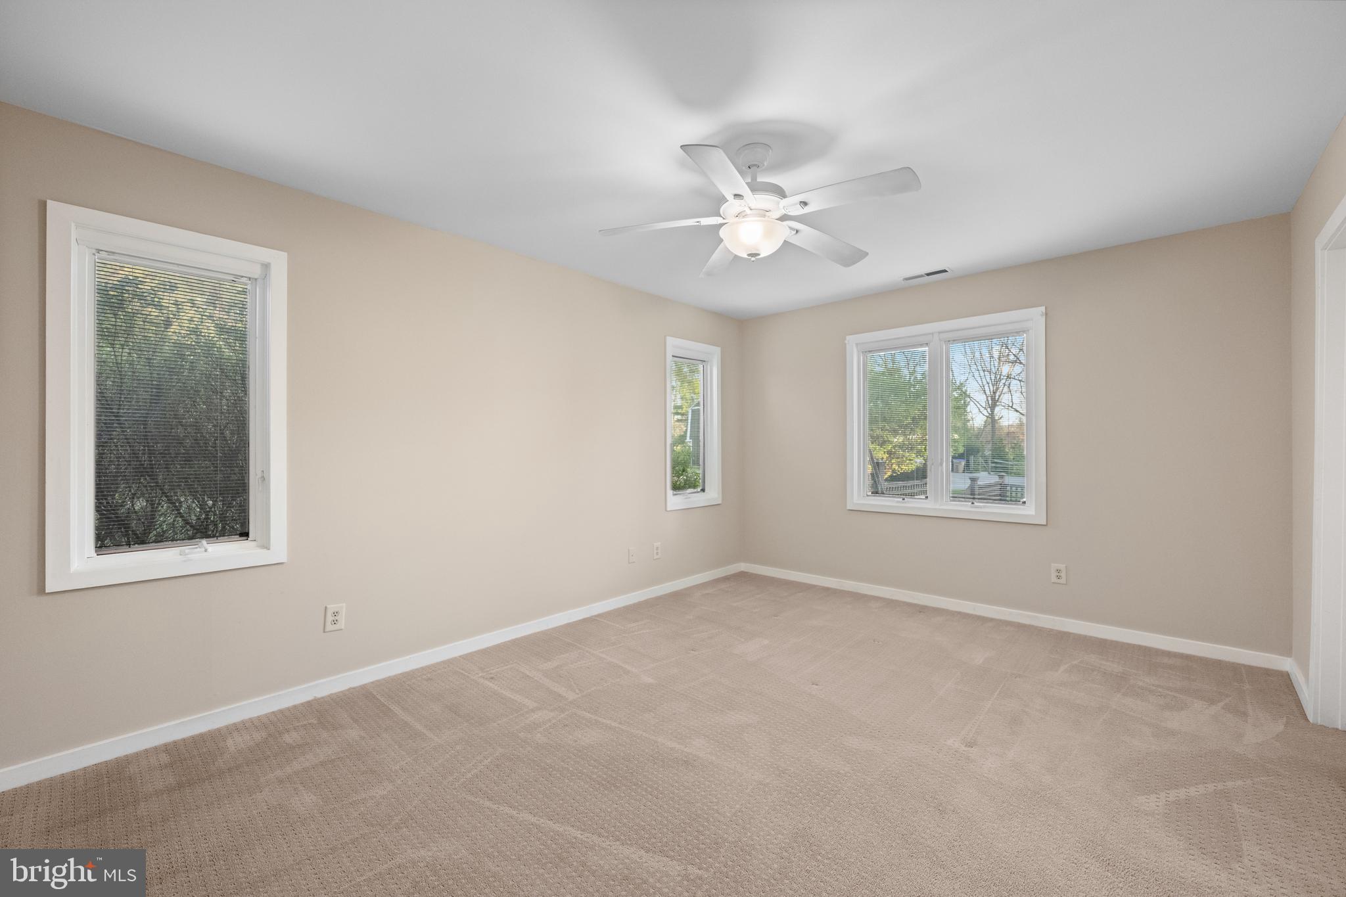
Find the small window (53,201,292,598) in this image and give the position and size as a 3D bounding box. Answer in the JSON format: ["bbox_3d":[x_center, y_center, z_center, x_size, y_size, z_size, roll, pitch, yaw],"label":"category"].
[{"bbox_3d":[-2.039,-0.187,2.167,0.080,1.412,0.707,0,0,43],"label":"small window"}]

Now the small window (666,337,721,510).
[{"bbox_3d":[0.169,-0.203,4.562,0.080,1.426,0.724,0,0,43],"label":"small window"}]

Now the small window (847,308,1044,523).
[{"bbox_3d":[1.967,-0.210,3.906,1.352,1.430,0.065,0,0,43],"label":"small window"}]

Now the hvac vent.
[{"bbox_3d":[1.787,-1.222,3.711,0.340,0.015,0.128,0,0,43],"label":"hvac vent"}]

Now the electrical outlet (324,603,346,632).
[{"bbox_3d":[-1.648,0.827,2.550,0.010,0.122,0.077,0,0,43],"label":"electrical outlet"}]

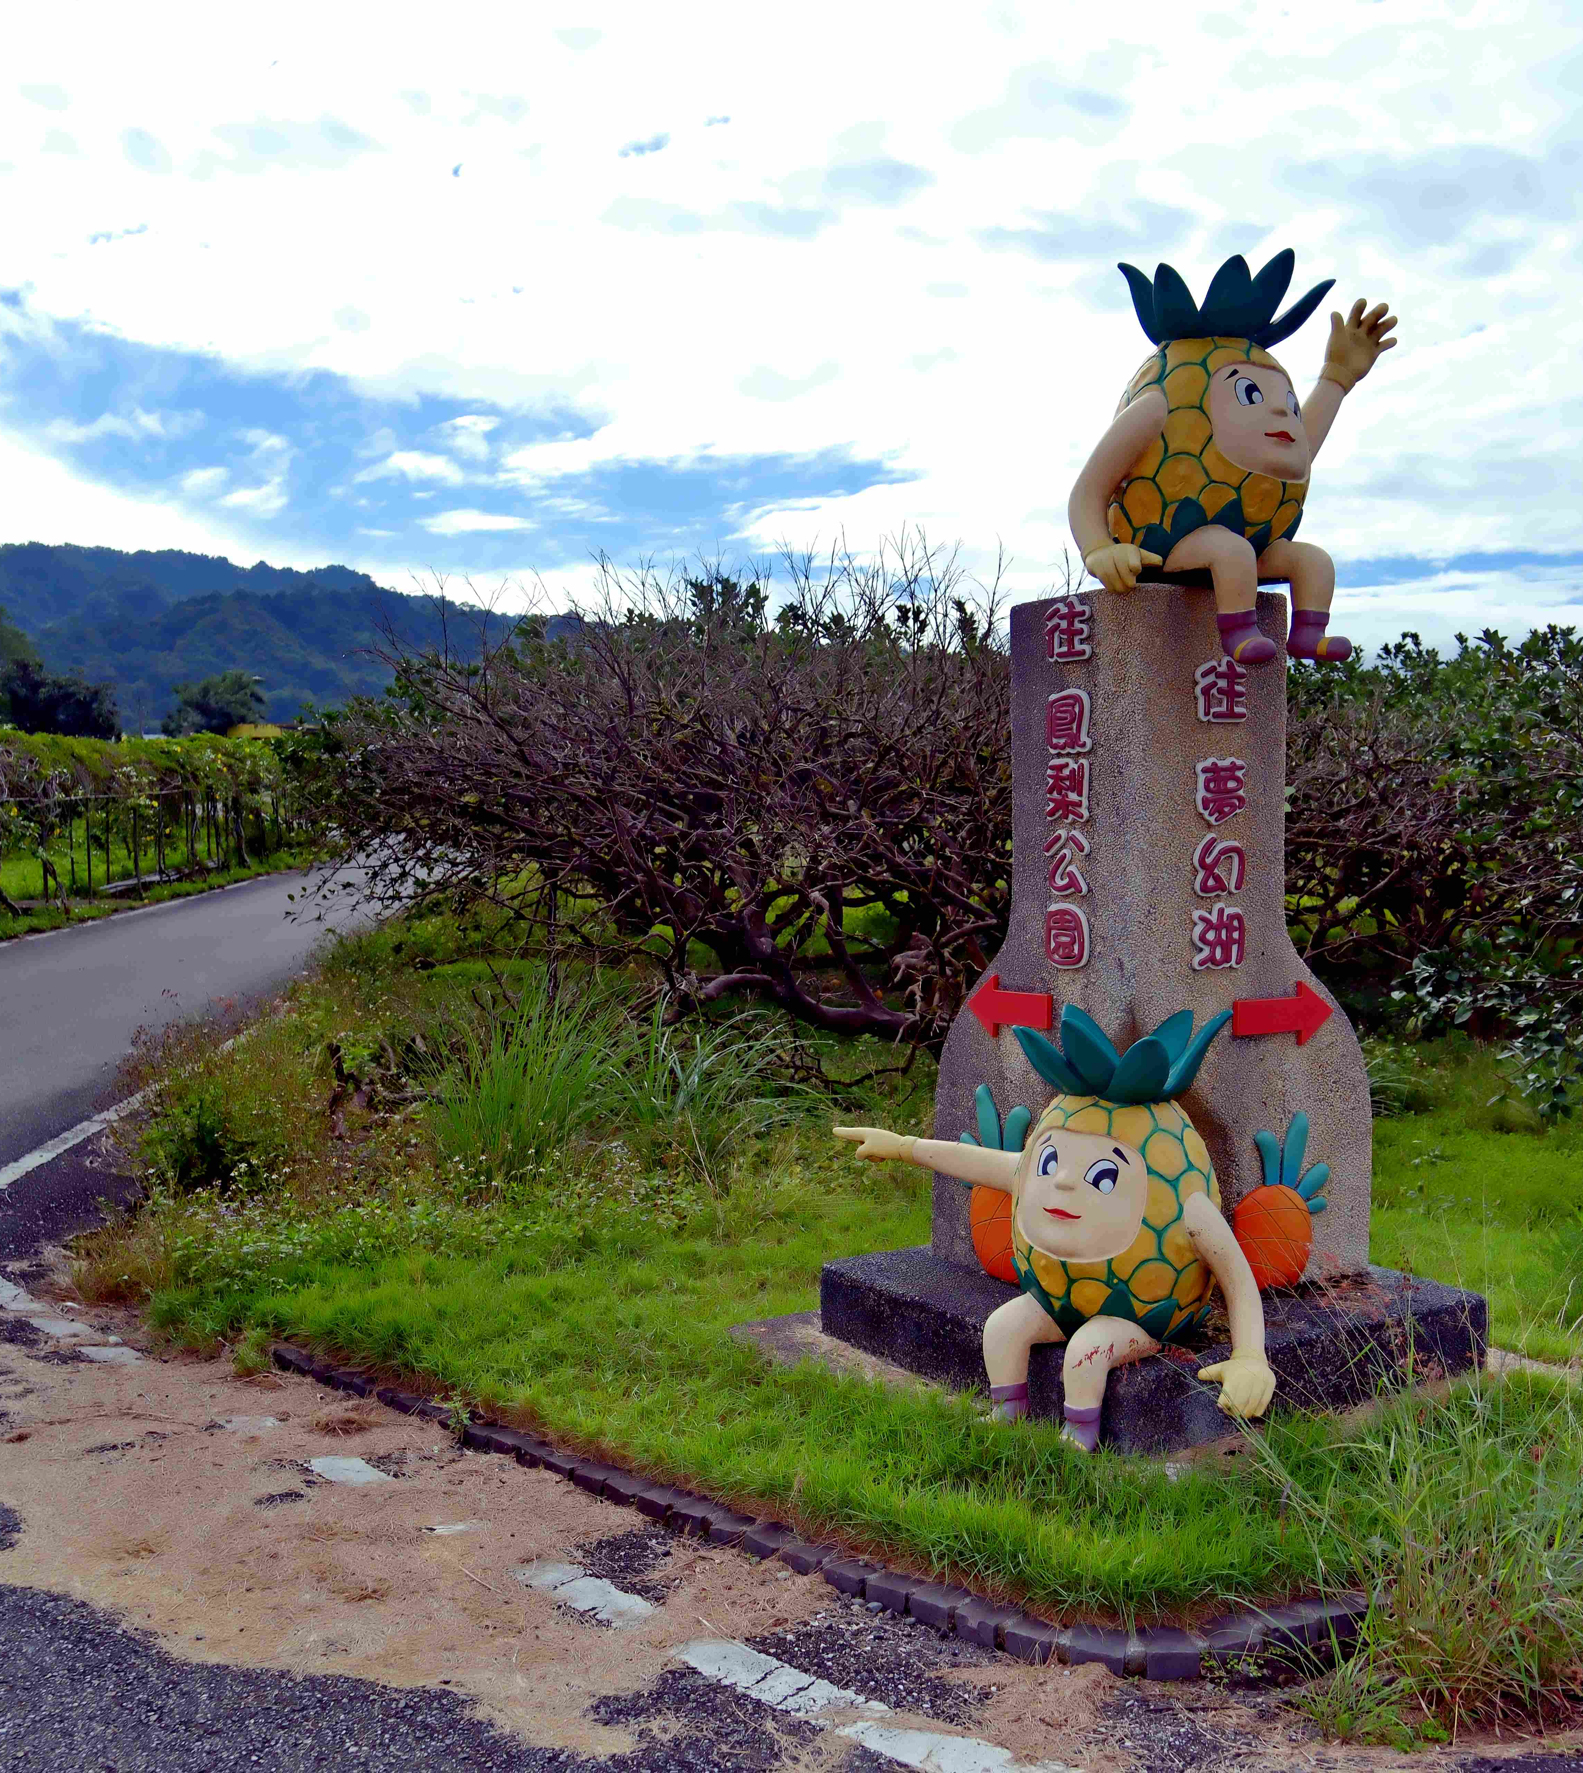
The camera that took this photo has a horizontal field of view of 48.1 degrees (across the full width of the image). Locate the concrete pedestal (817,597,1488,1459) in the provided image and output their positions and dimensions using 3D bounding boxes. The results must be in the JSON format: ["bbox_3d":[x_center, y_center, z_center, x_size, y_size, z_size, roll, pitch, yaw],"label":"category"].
[{"bbox_3d":[0.998,0.261,5.032,1.314,2.130,1.314,-2,3,-34],"label":"concrete pedestal"}]

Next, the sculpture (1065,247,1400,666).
[{"bbox_3d":[1.265,-1.194,4.954,1.120,1.180,0.660,-2,3,-34],"label":"sculpture"}]

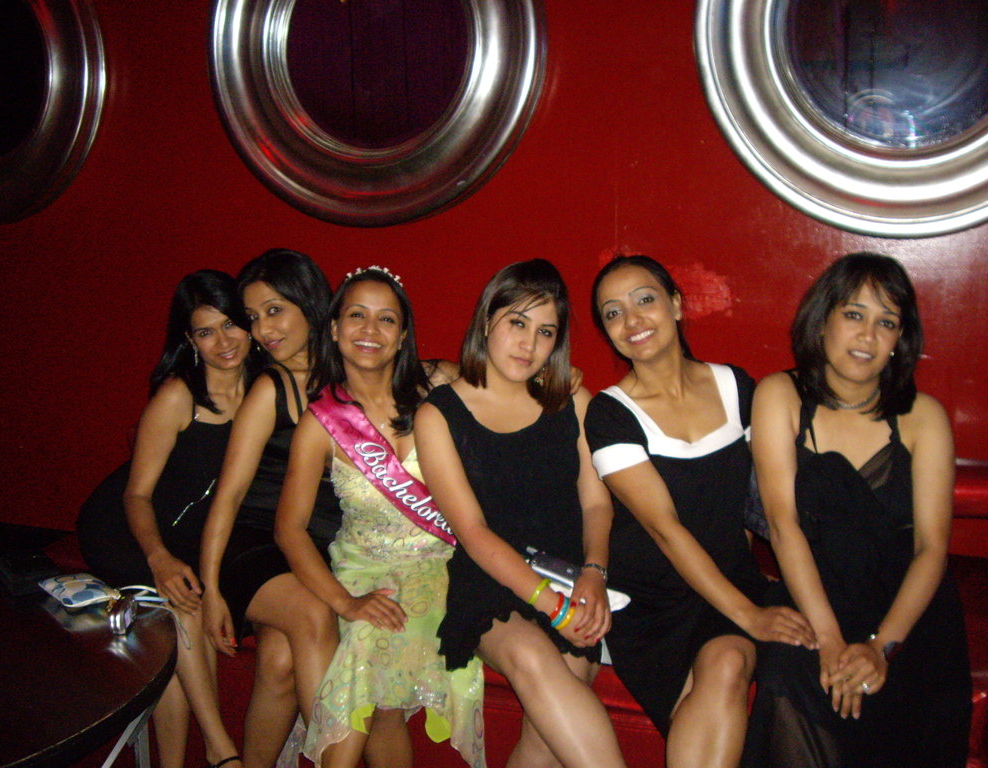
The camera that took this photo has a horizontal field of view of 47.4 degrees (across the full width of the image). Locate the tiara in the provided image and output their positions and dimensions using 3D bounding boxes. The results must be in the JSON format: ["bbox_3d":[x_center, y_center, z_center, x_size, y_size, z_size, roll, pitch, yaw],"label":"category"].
[{"bbox_3d":[-0.255,-0.226,2.380,0.130,0.058,0.075,7,-4,-6],"label":"tiara"}]

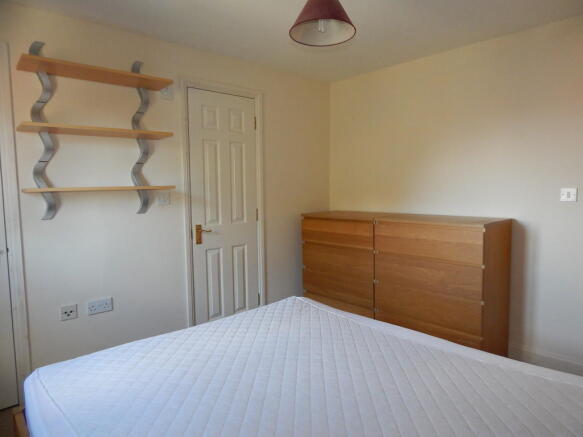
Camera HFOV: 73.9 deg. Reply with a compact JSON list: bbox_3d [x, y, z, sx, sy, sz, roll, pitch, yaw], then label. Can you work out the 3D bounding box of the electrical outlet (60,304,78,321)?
[{"bbox_3d":[-1.357,0.576,2.367,0.086,0.086,0.012,-5,6,-42],"label":"electrical outlet"}]

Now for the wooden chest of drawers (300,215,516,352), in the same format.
[{"bbox_3d":[0.833,0.488,3.171,0.480,1.000,1.600,-5,6,-42],"label":"wooden chest of drawers"}]

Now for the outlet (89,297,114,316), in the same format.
[{"bbox_3d":[-1.226,0.567,2.487,0.146,0.086,0.012,-5,6,-42],"label":"outlet"}]

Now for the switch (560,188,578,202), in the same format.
[{"bbox_3d":[1.762,-0.148,2.461,0.012,0.086,0.086,-5,6,-42],"label":"switch"}]

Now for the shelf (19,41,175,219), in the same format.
[{"bbox_3d":[-1.148,-0.511,2.338,0.840,1.010,0.240,-5,6,-42],"label":"shelf"}]

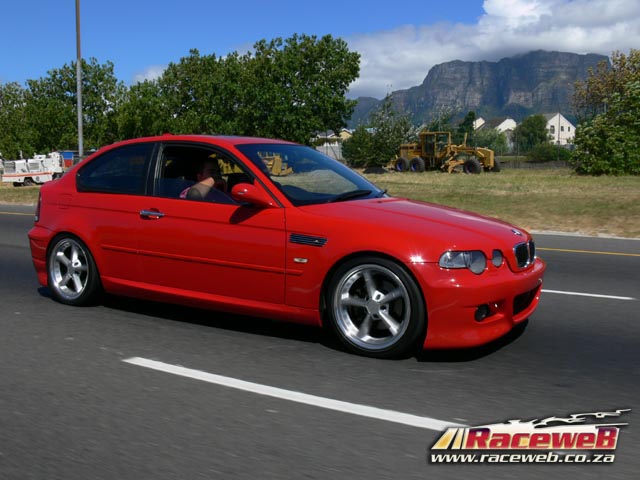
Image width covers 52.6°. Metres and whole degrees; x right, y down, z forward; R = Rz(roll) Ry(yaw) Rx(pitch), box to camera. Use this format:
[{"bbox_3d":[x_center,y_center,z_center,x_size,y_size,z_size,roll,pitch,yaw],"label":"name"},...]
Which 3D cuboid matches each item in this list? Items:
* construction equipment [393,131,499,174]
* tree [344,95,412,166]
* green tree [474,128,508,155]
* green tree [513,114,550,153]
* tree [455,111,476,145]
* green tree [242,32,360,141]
[{"bbox_3d":[9.659,-6.684,50.000,2.500,3.400,8.500,-7,9,-44],"label":"construction equipment"},{"bbox_3d":[5.065,-9.557,57.000,6.000,6.400,6.000,0,7,0],"label":"tree"},{"bbox_3d":[22.527,-12.807,85.000,4.300,3.800,4.300,0,7,0],"label":"green tree"},{"bbox_3d":[35.953,-17.764,110.000,6.400,7.000,6.400,0,7,0],"label":"green tree"},{"bbox_3d":[24.733,-18.274,110.000,3.600,7.200,3.600,0,7,0],"label":"tree"},{"bbox_3d":[-1.584,-10.547,50.000,9.200,10.700,9.200,0,7,0],"label":"green tree"}]

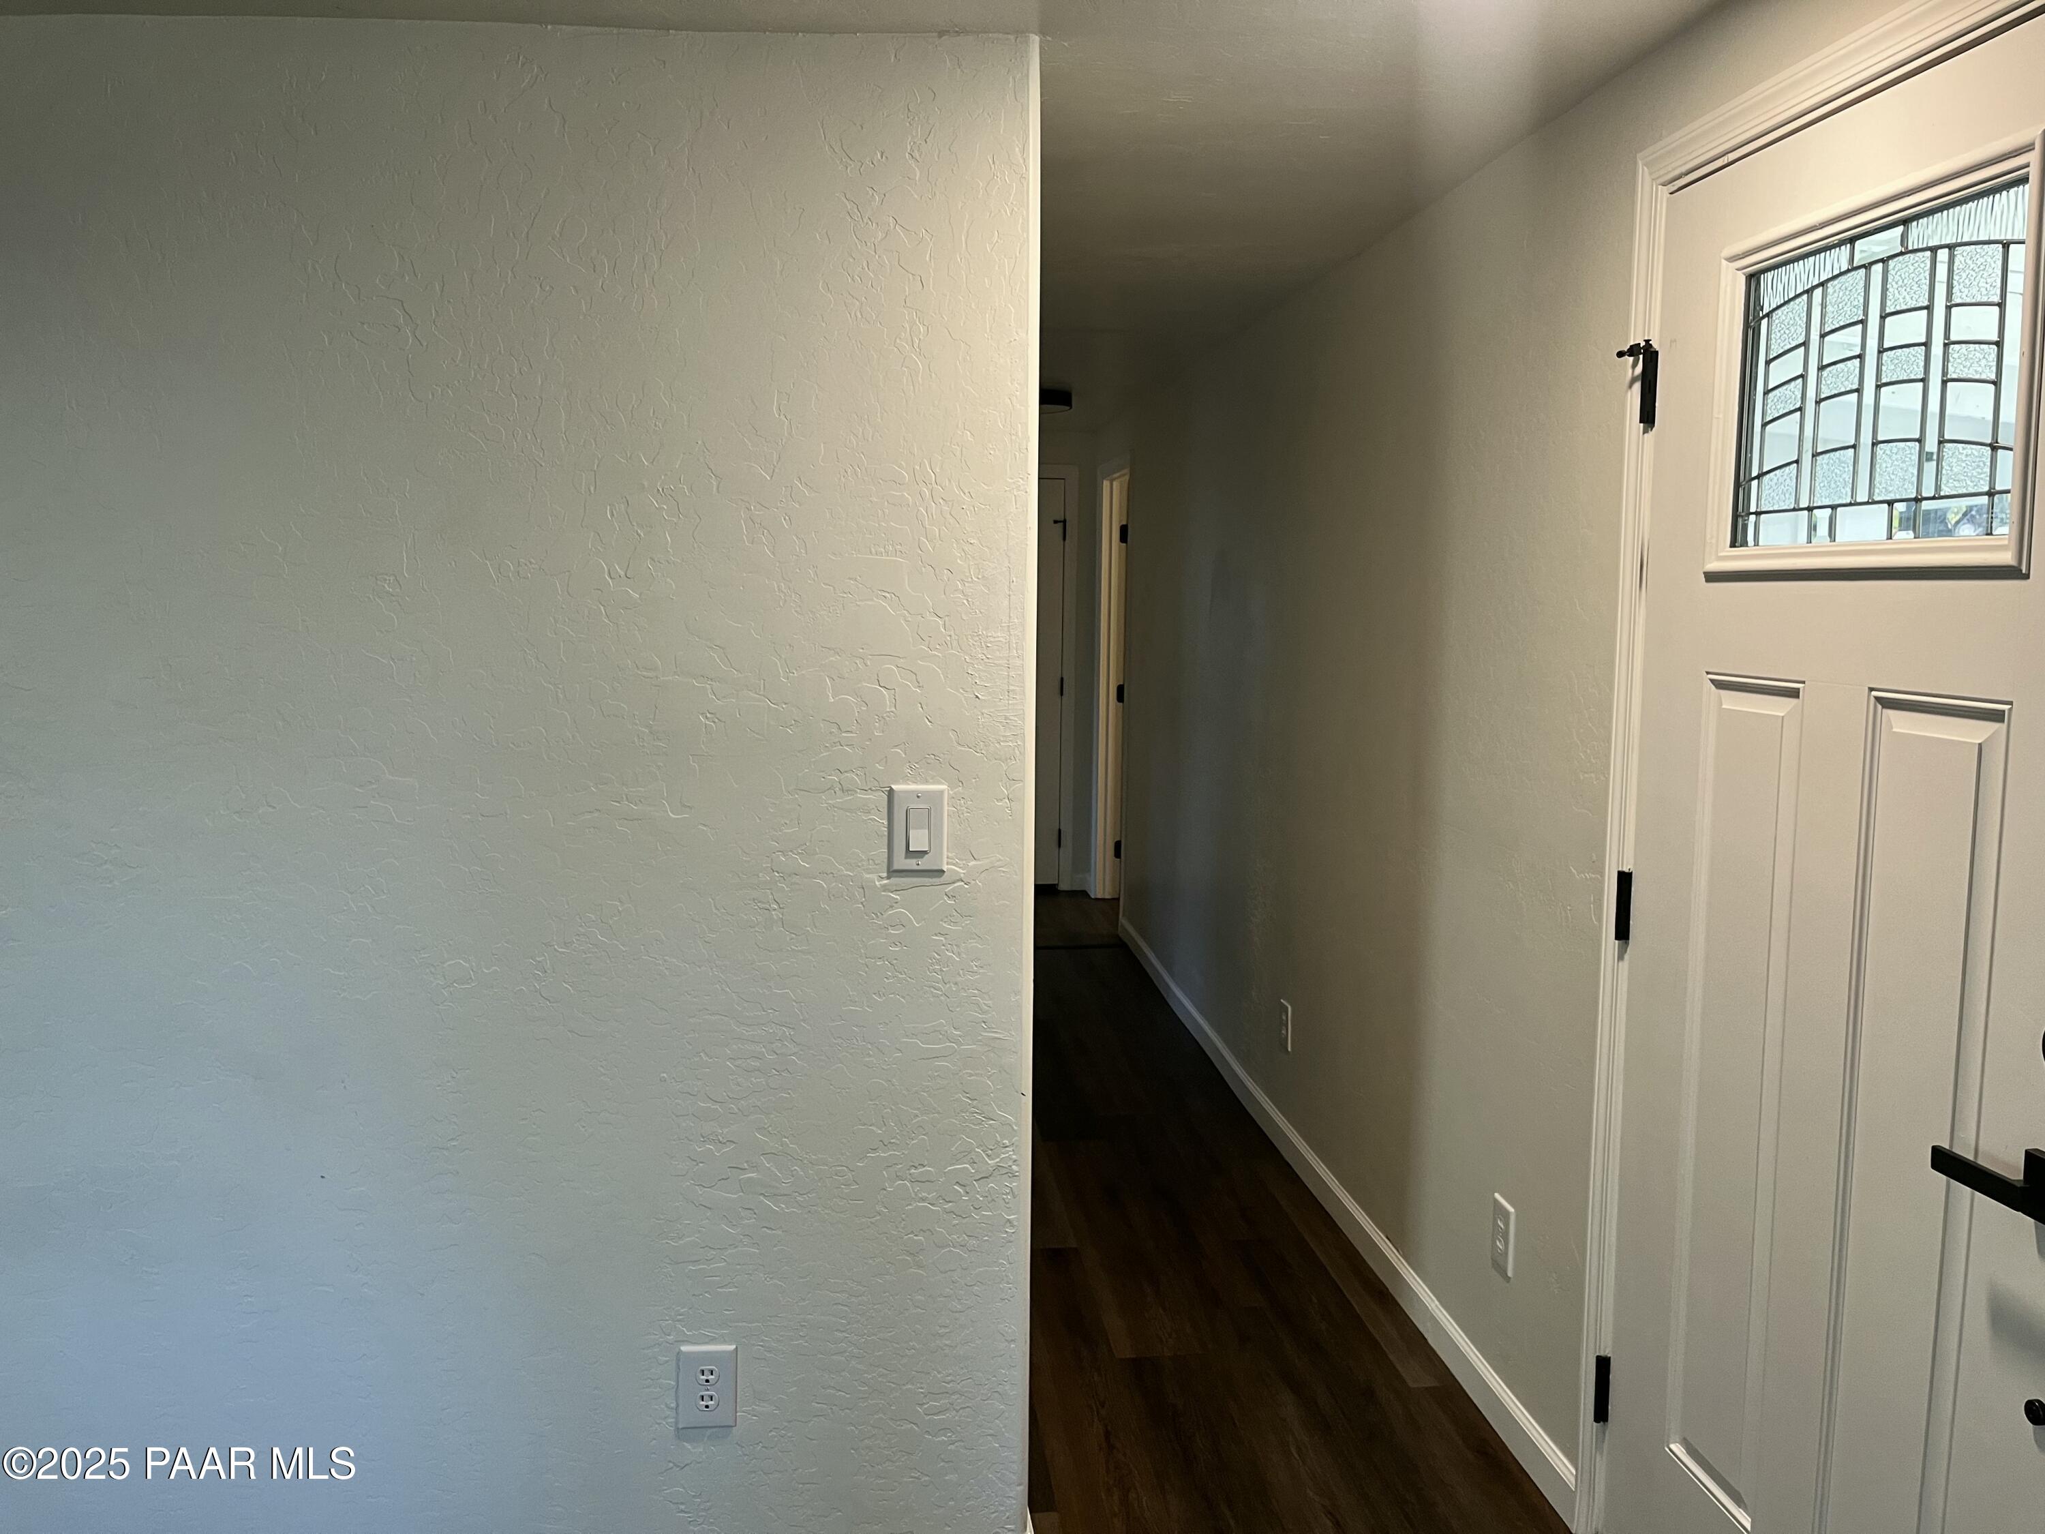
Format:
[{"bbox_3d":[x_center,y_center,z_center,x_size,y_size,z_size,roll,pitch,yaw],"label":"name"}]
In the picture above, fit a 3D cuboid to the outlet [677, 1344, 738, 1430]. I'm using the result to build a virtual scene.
[{"bbox_3d":[-0.459,0.904,2.239,0.080,0.125,0.010,0,6,-6],"label":"outlet"}]

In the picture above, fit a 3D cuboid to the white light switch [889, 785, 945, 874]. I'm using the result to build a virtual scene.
[{"bbox_3d":[-0.148,0.089,2.179,0.080,0.125,0.012,0,6,-6],"label":"white light switch"}]

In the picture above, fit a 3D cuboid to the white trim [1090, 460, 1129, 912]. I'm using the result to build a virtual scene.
[{"bbox_3d":[0.436,-0.323,6.811,0.130,2.030,0.830,0,6,-6],"label":"white trim"}]

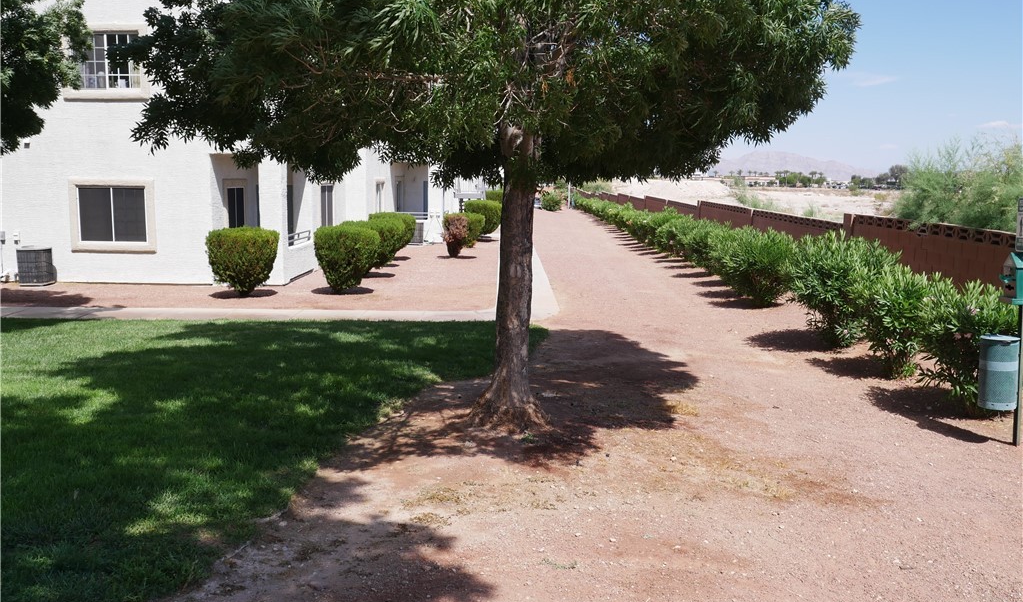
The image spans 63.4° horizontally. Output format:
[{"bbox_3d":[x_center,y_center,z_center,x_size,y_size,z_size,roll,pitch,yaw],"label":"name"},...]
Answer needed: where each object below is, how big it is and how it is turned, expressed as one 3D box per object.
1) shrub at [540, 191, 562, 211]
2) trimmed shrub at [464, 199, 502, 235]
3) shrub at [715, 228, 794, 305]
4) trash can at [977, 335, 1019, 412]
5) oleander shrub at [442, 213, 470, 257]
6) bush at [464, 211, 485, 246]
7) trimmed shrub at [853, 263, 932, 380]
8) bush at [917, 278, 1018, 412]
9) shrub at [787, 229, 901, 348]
[{"bbox_3d":[2.374,-5.850,49.046,1.334,1.148,1.334,0,8,1],"label":"shrub"},{"bbox_3d":[-0.988,-2.856,29.116,1.411,1.349,1.482,0,8,1],"label":"trimmed shrub"},{"bbox_3d":[3.836,-0.492,12.822,1.211,1.198,1.272,0,8,1],"label":"shrub"},{"bbox_3d":[3.698,0.539,6.280,0.285,0.545,0.285,0,8,1],"label":"trash can"},{"bbox_3d":[-1.508,-1.787,22.615,0.739,1.201,0.776,0,8,1],"label":"oleander shrub"},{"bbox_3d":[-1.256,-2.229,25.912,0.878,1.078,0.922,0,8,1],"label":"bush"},{"bbox_3d":[3.892,0.213,8.375,0.802,1.149,0.883,0,8,1],"label":"trimmed shrub"},{"bbox_3d":[3.983,0.410,7.101,0.837,1.145,0.879,0,8,1],"label":"bush"},{"bbox_3d":[3.968,-0.112,9.827,1.275,1.353,1.275,0,8,1],"label":"shrub"}]

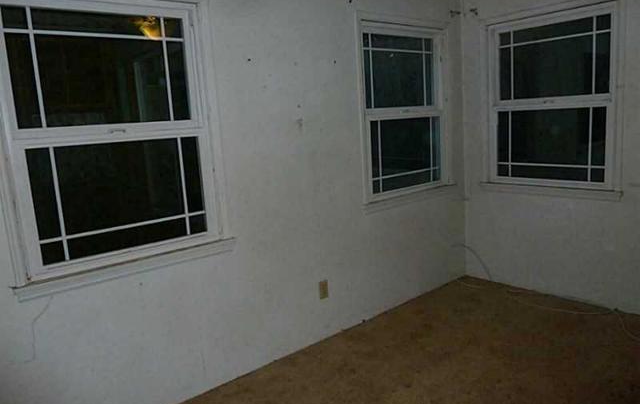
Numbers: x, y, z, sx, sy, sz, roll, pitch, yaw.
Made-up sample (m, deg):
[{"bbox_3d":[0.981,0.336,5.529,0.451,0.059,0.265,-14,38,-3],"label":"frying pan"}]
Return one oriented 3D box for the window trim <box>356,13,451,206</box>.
[{"bbox_3d":[0.643,-0.677,3.366,0.992,1.262,0.080,-11,12,-39],"label":"window trim"}]

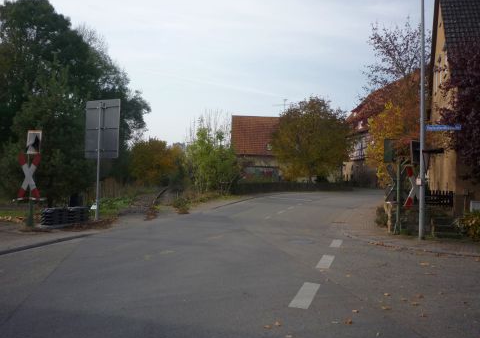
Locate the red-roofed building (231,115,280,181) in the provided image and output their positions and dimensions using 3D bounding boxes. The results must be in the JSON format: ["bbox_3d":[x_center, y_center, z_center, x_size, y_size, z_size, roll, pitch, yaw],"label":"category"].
[{"bbox_3d":[3.450,-2.000,49.500,9.300,7.400,8.300,2,0,-4],"label":"red-roofed building"}]

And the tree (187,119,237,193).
[{"bbox_3d":[-1.670,-0.820,27.000,3.200,4.700,3.000,2,0,0],"label":"tree"}]

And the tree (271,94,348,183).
[{"bbox_3d":[6.350,-2.400,39.500,7.000,8.200,6.800,2,0,0],"label":"tree"}]

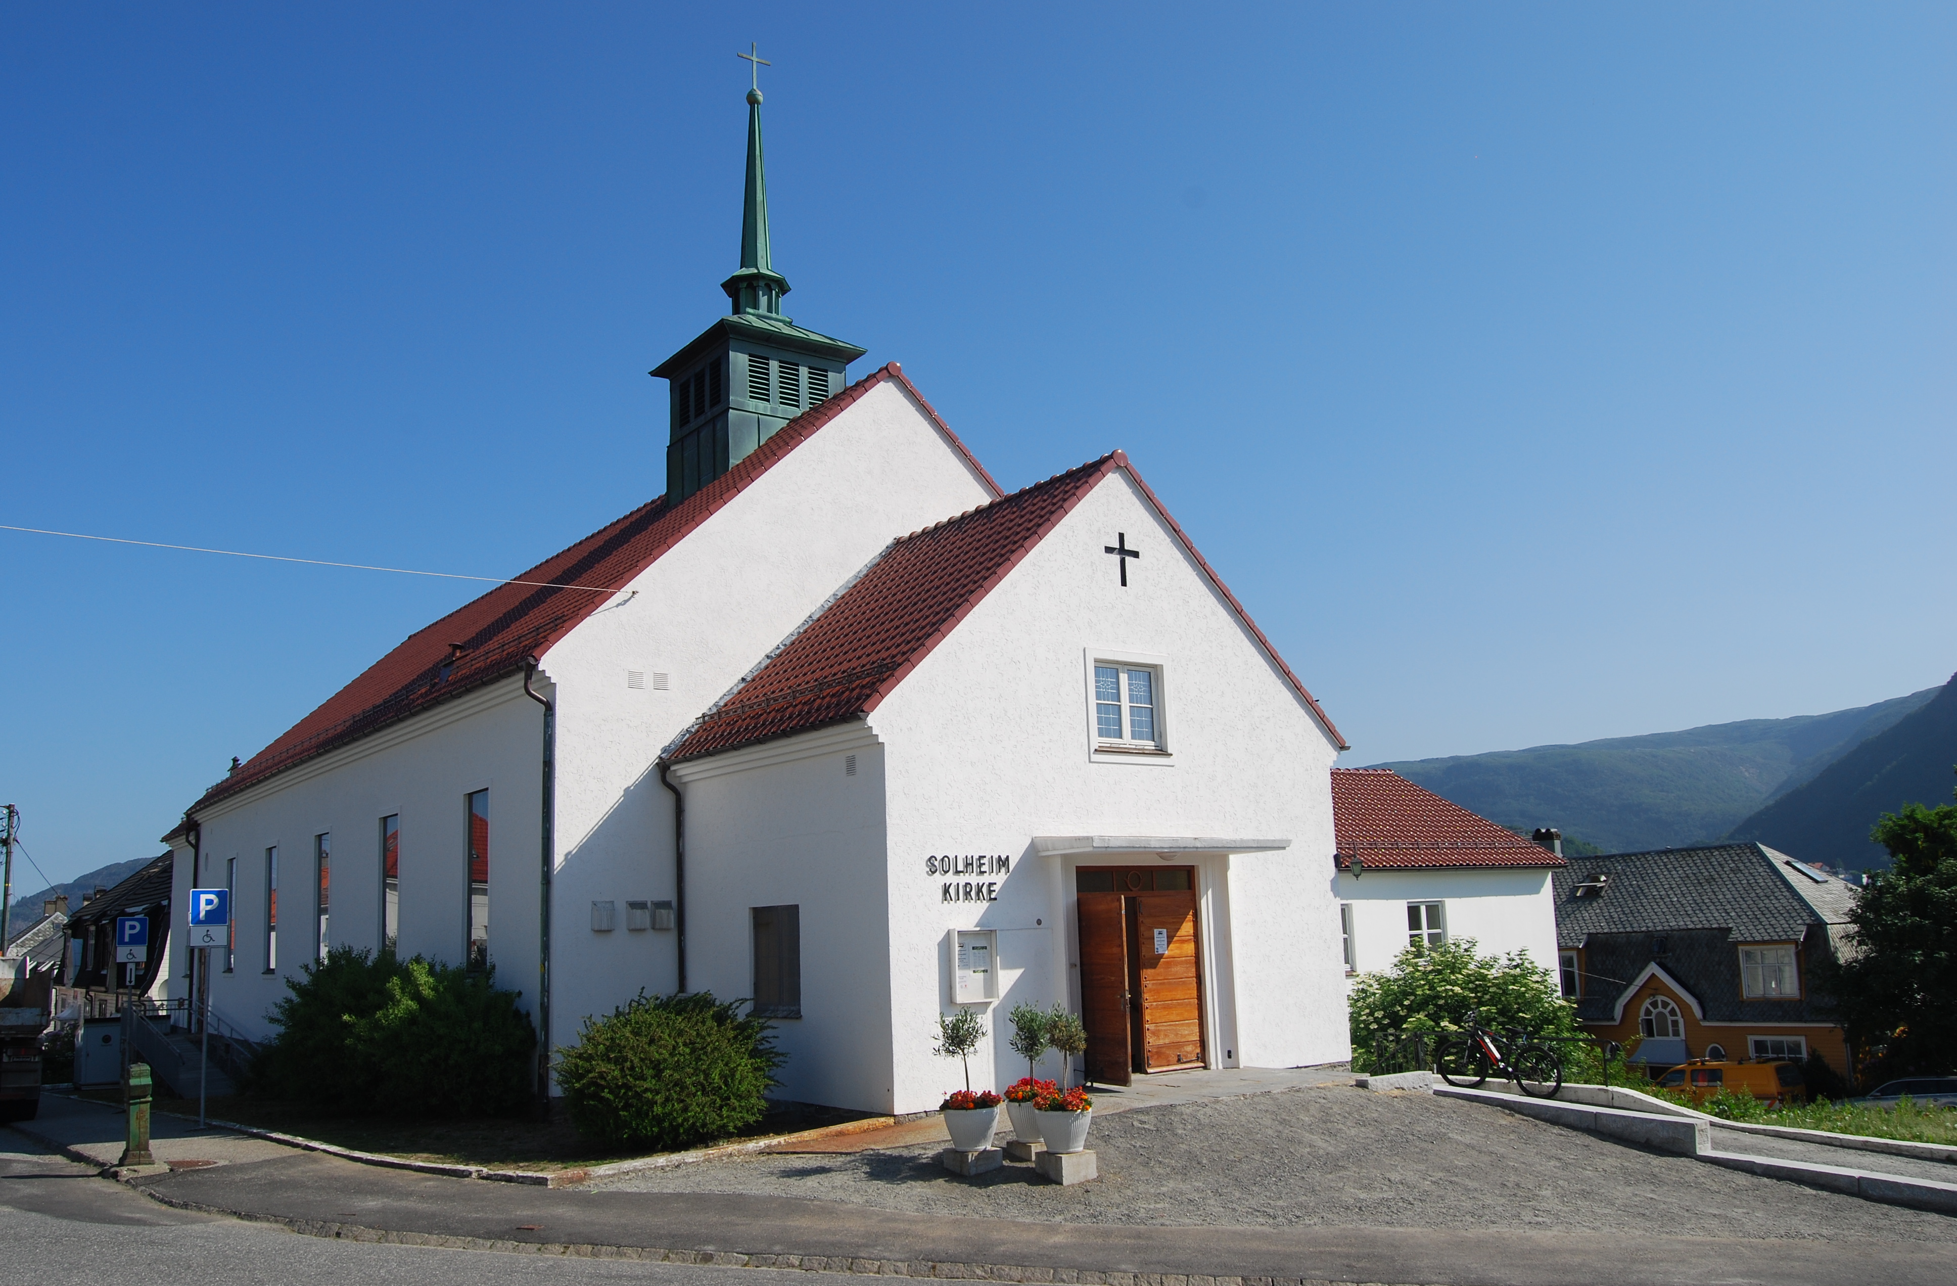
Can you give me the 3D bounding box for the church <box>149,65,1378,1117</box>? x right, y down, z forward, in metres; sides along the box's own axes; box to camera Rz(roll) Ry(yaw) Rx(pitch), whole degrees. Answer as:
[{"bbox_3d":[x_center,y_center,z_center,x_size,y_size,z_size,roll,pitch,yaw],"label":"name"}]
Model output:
[{"bbox_3d":[-7.691,-0.735,31.206,11.628,18.054,32.640,6,-14,-37],"label":"church"}]

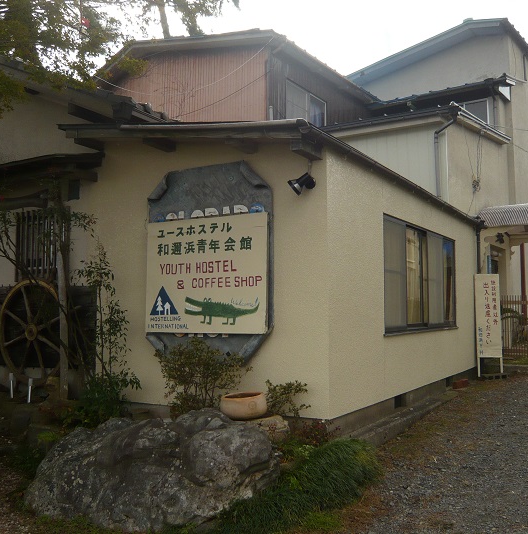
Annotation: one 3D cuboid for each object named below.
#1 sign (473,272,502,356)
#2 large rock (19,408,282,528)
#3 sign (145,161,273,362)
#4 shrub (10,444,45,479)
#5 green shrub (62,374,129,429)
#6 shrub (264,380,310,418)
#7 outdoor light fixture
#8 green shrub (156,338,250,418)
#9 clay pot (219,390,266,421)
[{"bbox_3d":[4.249,0.946,10.900,0.460,1.620,0.090,0,-4,-3],"label":"sign"},{"bbox_3d":[-0.817,1.440,4.200,1.700,0.660,1.150,-1,-4,8],"label":"large rock"},{"bbox_3d":[-0.624,-0.047,5.947,1.540,2.000,0.140,-2,-5,28],"label":"sign"},{"bbox_3d":[-1.889,1.554,4.600,0.280,0.280,0.270,-2,-5,28],"label":"shrub"},{"bbox_3d":[-1.741,1.390,5.950,0.680,0.570,0.560,-2,-5,28],"label":"green shrub"},{"bbox_3d":[0.212,1.205,5.200,0.410,0.370,0.360,-2,-5,28],"label":"shrub"},{"bbox_3d":[0.351,-0.761,5.250,0.240,0.180,0.170,-34,-19,24],"label":"outdoor light fixture"},{"bbox_3d":[-0.567,1.064,5.400,0.880,0.800,0.640,-2,-5,28],"label":"green shrub"},{"bbox_3d":[-0.178,1.211,5.000,0.410,0.220,0.410,0,-4,0],"label":"clay pot"}]

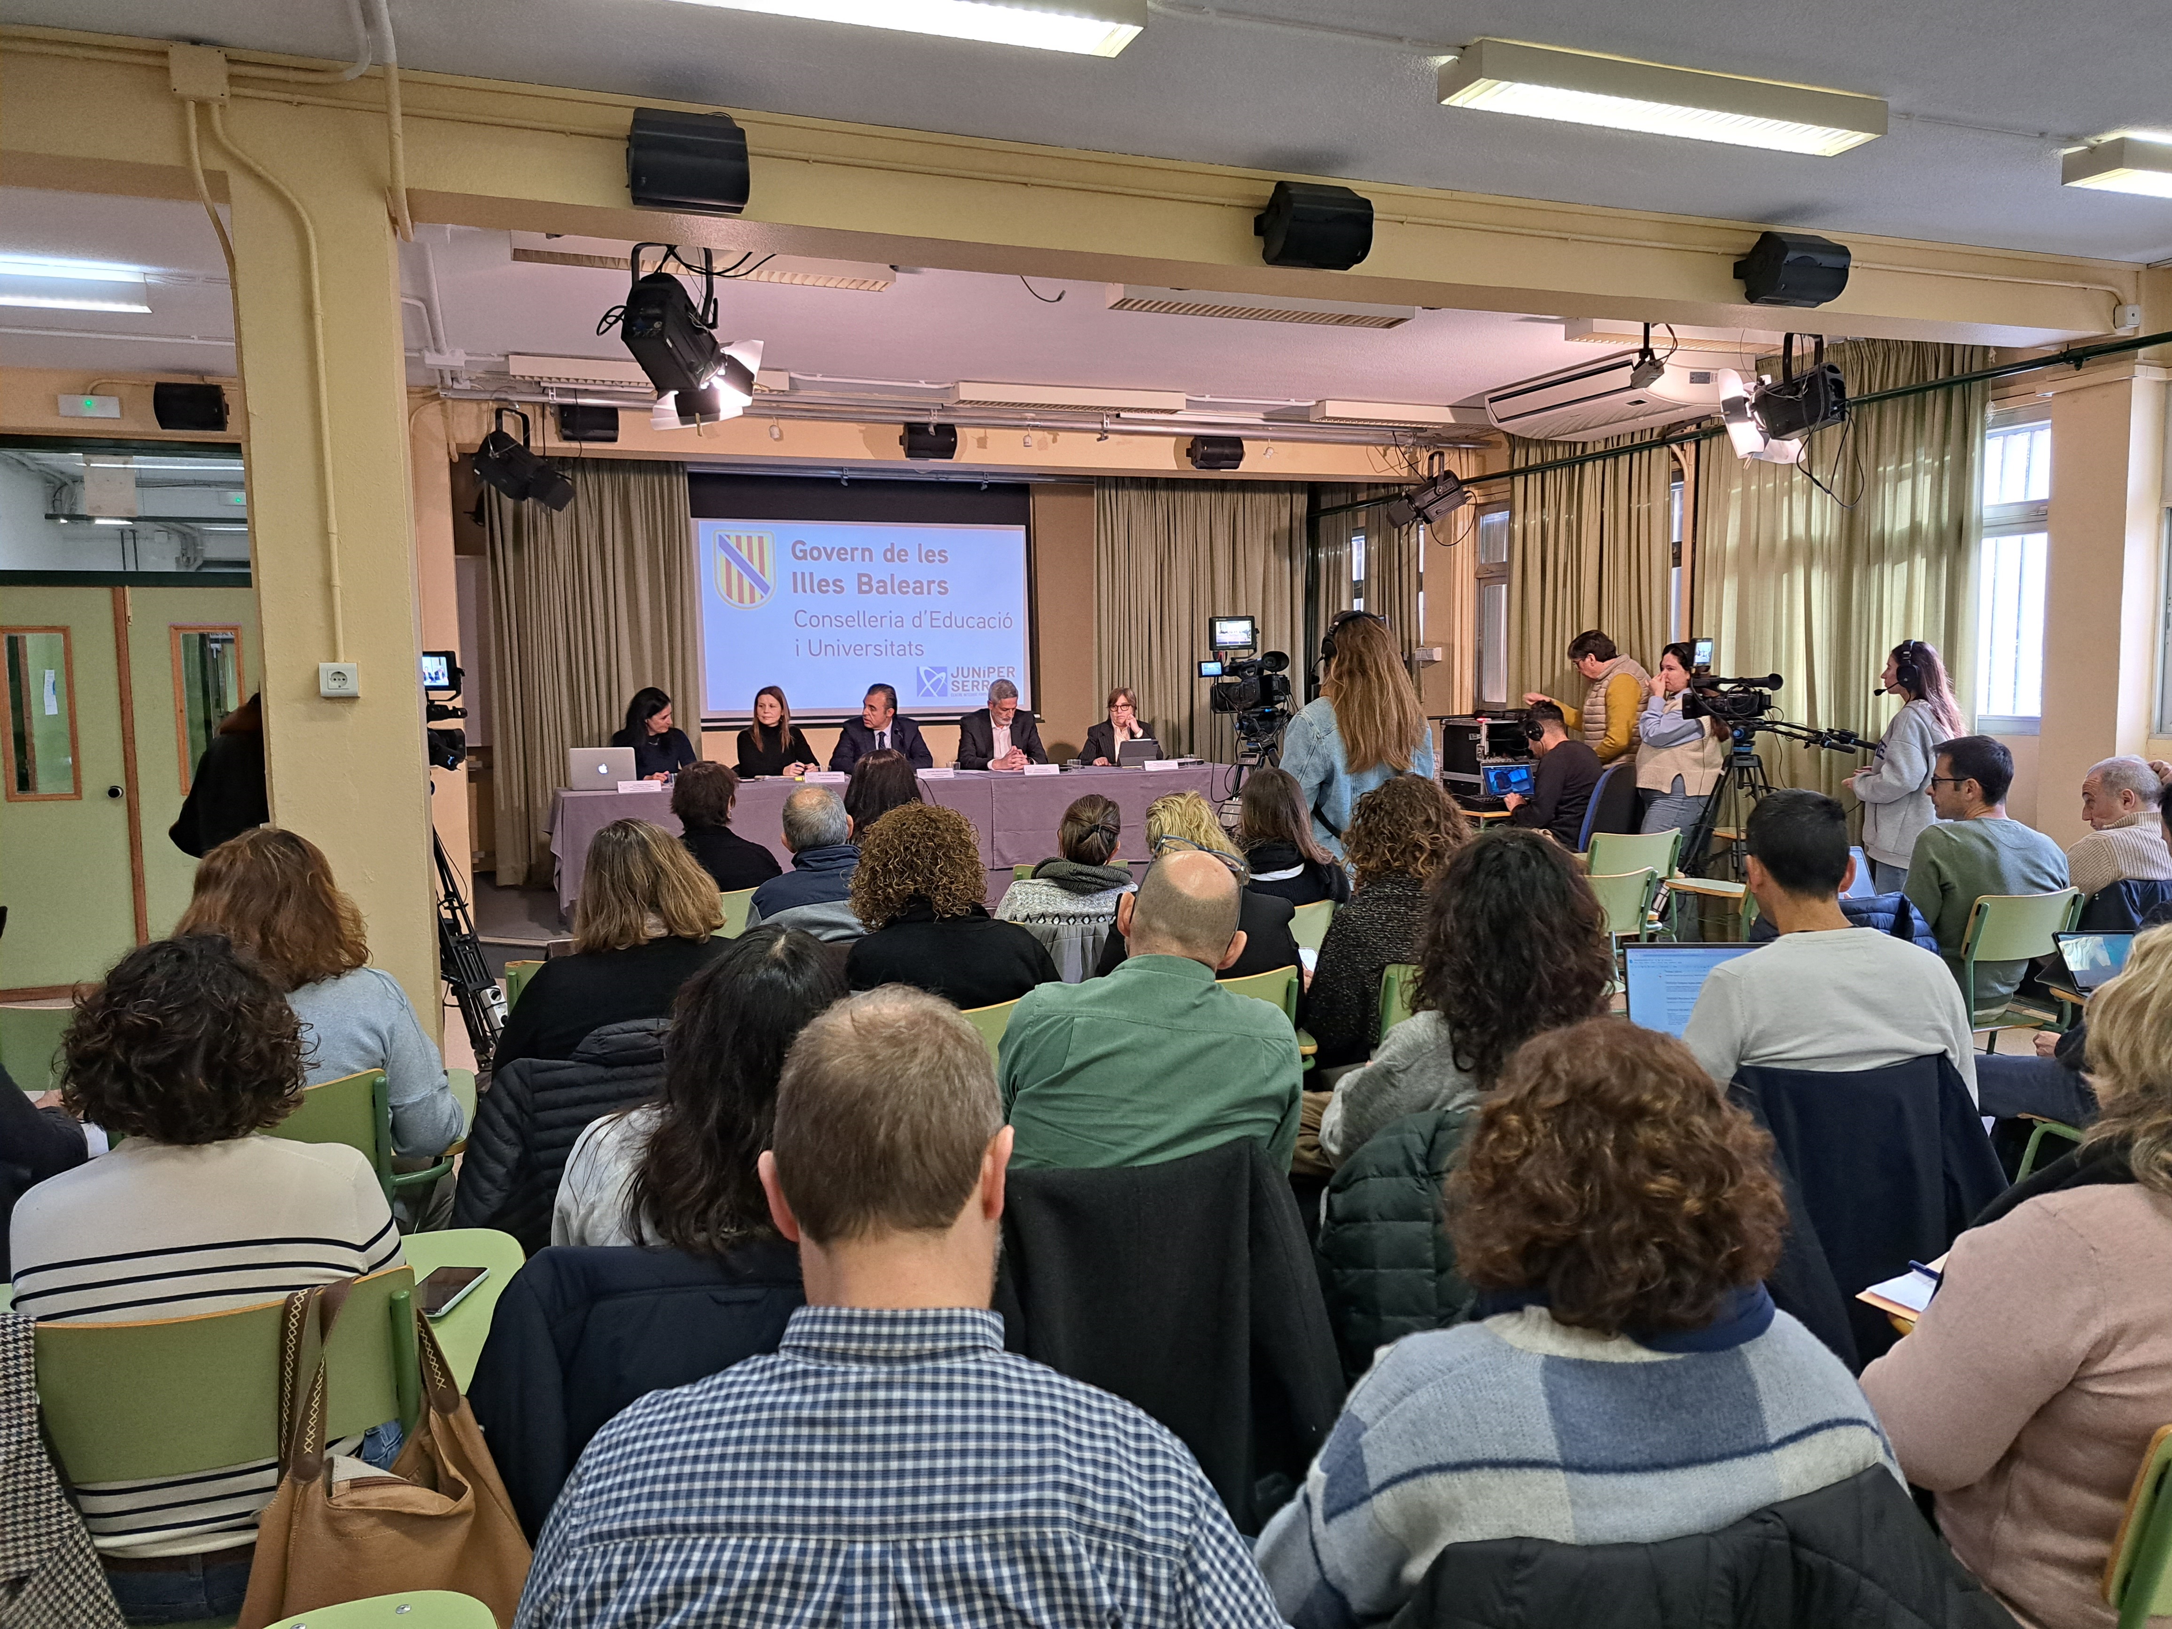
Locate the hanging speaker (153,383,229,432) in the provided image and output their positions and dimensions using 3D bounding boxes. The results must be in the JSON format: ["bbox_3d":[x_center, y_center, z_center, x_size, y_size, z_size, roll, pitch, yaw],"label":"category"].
[{"bbox_3d":[-4.219,-1.917,7.089,0.275,0.205,0.190,-3,14,-20],"label":"hanging speaker"}]

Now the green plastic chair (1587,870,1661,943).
[{"bbox_3d":[1.822,0.570,5.546,0.540,0.820,0.620,-2,5,-17],"label":"green plastic chair"}]

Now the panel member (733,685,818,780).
[{"bbox_3d":[-1.827,-0.136,9.096,0.500,1.270,0.750,-4,6,-27],"label":"panel member"}]

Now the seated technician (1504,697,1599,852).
[{"bbox_3d":[2.298,0.119,7.577,0.780,1.340,0.520,4,7,43],"label":"seated technician"}]

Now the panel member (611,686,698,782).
[{"bbox_3d":[-2.513,-0.108,8.849,0.520,1.270,0.750,-5,7,-36],"label":"panel member"}]

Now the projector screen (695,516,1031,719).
[{"bbox_3d":[-1.478,-1.326,10.242,2.273,1.308,0.040,-3,5,-20],"label":"projector screen"}]

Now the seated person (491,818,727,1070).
[{"bbox_3d":[-0.930,0.610,3.119,0.520,1.251,0.750,-3,6,-21],"label":"seated person"}]

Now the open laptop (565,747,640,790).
[{"bbox_3d":[-2.654,-0.258,8.347,0.325,0.220,0.270,-2,5,-9],"label":"open laptop"}]

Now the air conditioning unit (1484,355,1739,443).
[{"bbox_3d":[2.783,-2.193,7.979,0.660,0.240,1.330,-3,6,-21],"label":"air conditioning unit"}]

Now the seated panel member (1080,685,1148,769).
[{"bbox_3d":[0.192,-0.209,9.944,0.522,1.251,0.709,-2,6,-16],"label":"seated panel member"}]

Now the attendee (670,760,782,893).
[{"bbox_3d":[-1.319,0.439,5.259,0.500,1.258,0.780,-2,6,-17],"label":"attendee"}]

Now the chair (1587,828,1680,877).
[{"bbox_3d":[2.290,0.487,6.632,0.512,0.818,0.552,-3,6,-20],"label":"chair"}]

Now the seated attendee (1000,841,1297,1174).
[{"bbox_3d":[0.022,0.653,2.555,0.510,1.250,0.820,-3,5,-20],"label":"seated attendee"}]

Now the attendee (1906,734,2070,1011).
[{"bbox_3d":[2.467,0.393,4.584,0.520,1.285,0.780,-3,6,-21],"label":"attendee"}]

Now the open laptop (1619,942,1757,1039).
[{"bbox_3d":[1.377,0.422,3.220,0.360,0.230,0.290,-1,6,0],"label":"open laptop"}]

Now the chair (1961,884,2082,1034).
[{"bbox_3d":[2.916,0.643,4.970,0.512,0.818,0.552,-3,6,-19],"label":"chair"}]

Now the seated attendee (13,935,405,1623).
[{"bbox_3d":[-1.237,0.757,2.217,0.492,1.241,0.788,-3,6,-23],"label":"seated attendee"}]

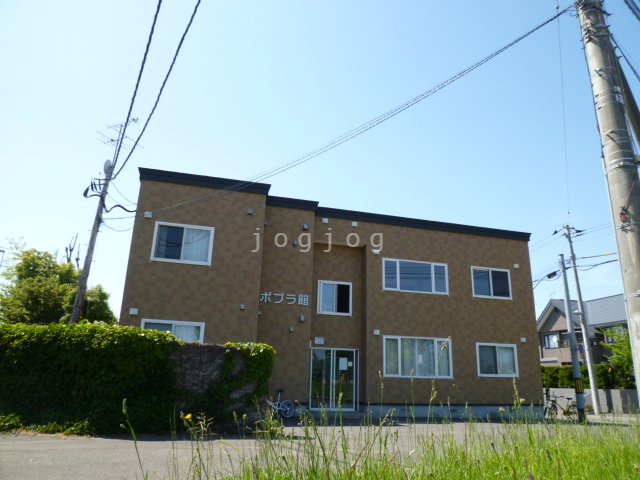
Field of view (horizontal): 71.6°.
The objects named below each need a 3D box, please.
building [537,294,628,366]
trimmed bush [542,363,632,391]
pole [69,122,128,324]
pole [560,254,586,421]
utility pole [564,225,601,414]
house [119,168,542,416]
[{"bbox_3d":[23.465,8.892,37.106,6.900,8.000,8.500,6,-17,-15],"label":"building"},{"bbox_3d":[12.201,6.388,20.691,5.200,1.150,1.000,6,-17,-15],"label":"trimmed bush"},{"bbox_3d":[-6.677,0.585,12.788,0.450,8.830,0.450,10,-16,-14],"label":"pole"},{"bbox_3d":[9.769,3.646,17.252,0.270,6.360,0.270,6,-17,-15],"label":"pole"},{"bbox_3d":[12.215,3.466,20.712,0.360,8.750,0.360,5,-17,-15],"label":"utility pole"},{"bbox_3d":[0.548,3.114,18.014,14.885,7.092,8.600,6,-17,-14],"label":"house"}]

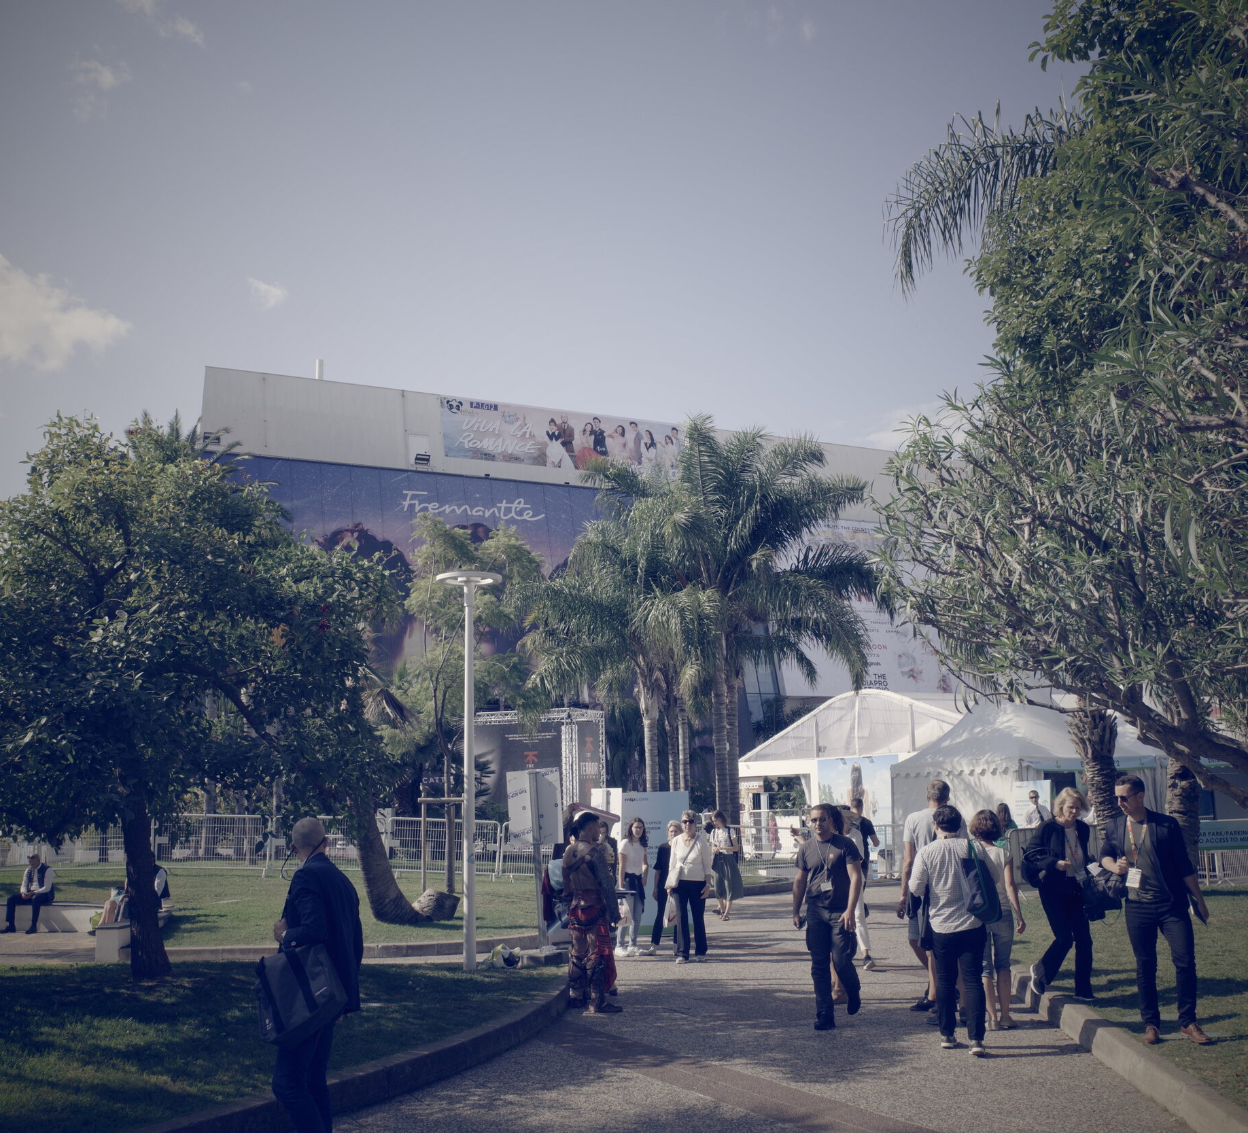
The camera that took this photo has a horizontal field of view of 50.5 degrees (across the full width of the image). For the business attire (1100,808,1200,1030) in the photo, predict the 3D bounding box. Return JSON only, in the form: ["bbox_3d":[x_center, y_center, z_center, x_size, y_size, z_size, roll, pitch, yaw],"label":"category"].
[{"bbox_3d":[3.597,2.386,8.984,0.620,1.460,0.420,-8,-12,33],"label":"business attire"}]

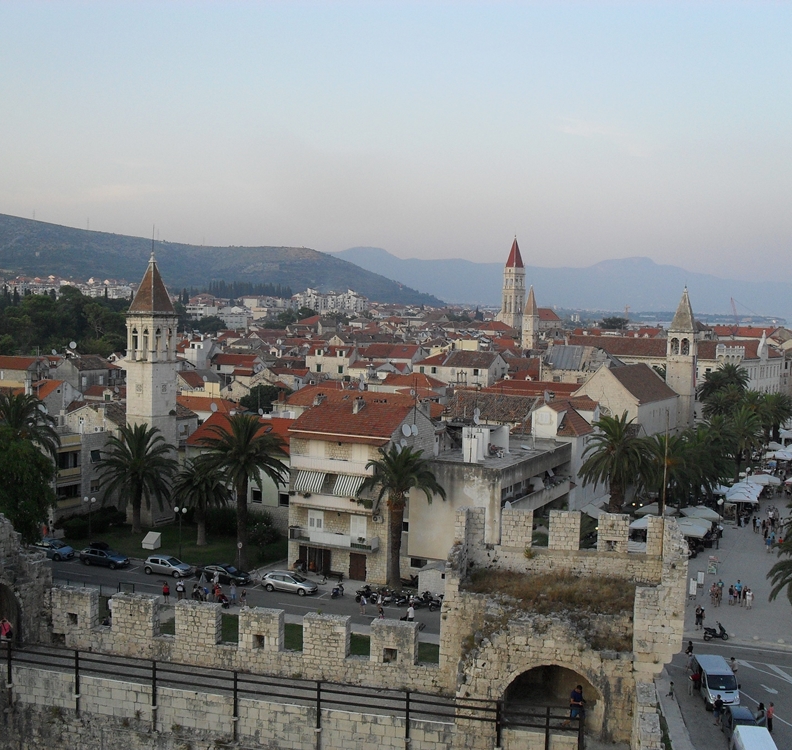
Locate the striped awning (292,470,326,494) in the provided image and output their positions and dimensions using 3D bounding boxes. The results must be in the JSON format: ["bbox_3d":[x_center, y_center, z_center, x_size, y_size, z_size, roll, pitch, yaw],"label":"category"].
[{"bbox_3d":[-7.008,8.798,83.205,2.450,1.550,0.700,3,4,26],"label":"striped awning"}]

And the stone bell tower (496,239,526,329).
[{"bbox_3d":[43.867,-26.850,374.499,6.300,48.600,6.300,-2,5,-39],"label":"stone bell tower"}]

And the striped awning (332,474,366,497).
[{"bbox_3d":[-3.555,8.635,78.169,2.420,1.400,0.900,3,4,27],"label":"striped awning"}]

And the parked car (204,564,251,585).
[{"bbox_3d":[-13.752,15.692,80.721,4.650,1.430,1.800,3,4,22],"label":"parked car"}]

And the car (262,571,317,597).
[{"bbox_3d":[-8.269,16.157,79.104,4.500,1.480,1.800,3,4,21],"label":"car"}]

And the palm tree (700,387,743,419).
[{"bbox_3d":[51.070,7.133,158.336,7.200,10.696,7.200,1,4,0],"label":"palm tree"}]

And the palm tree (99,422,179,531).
[{"bbox_3d":[-24.282,9.698,95.241,7.500,10.404,7.500,1,4,0],"label":"palm tree"}]

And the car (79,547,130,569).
[{"bbox_3d":[-24.649,15.387,85.787,4.580,1.520,1.800,3,4,23],"label":"car"}]

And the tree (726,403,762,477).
[{"bbox_3d":[45.929,9.149,134.087,5.200,10.400,5.200,3,4,19],"label":"tree"}]

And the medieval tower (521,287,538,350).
[{"bbox_3d":[38.943,-10.645,292.139,3.600,30.074,3.600,3,4,33],"label":"medieval tower"}]

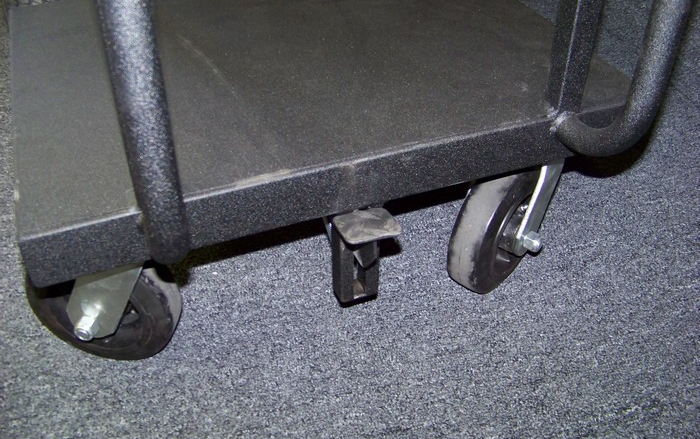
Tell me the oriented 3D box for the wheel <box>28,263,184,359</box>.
[{"bbox_3d":[-0.233,0.068,0.694,0.167,0.180,0.090,5,39,9],"label":"wheel"}]

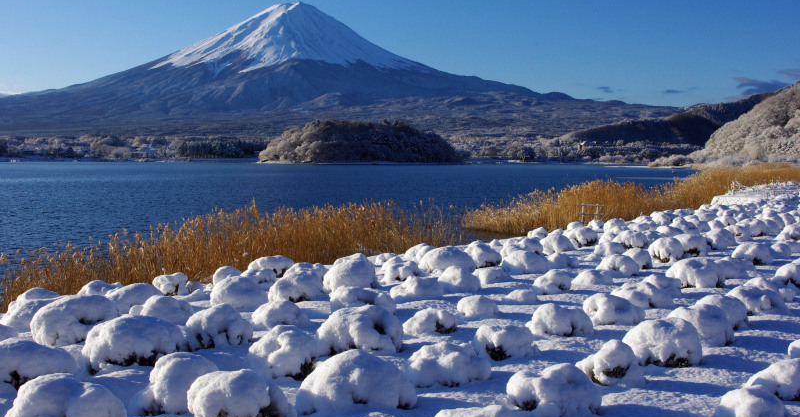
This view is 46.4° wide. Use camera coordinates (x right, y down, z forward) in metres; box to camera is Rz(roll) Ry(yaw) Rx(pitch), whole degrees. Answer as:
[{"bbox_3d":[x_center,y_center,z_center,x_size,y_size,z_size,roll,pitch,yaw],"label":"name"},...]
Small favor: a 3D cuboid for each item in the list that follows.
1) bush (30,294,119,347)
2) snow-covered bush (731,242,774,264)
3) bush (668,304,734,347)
[{"bbox_3d":[-3.145,1.059,9.002,0.803,0.431,0.738,-1,3,-19],"label":"bush"},{"bbox_3d":[5.924,0.751,15.650,0.644,0.341,0.592,1,3,21],"label":"snow-covered bush"},{"bbox_3d":[3.824,1.446,11.856,0.865,0.494,0.778,1,3,18],"label":"bush"}]

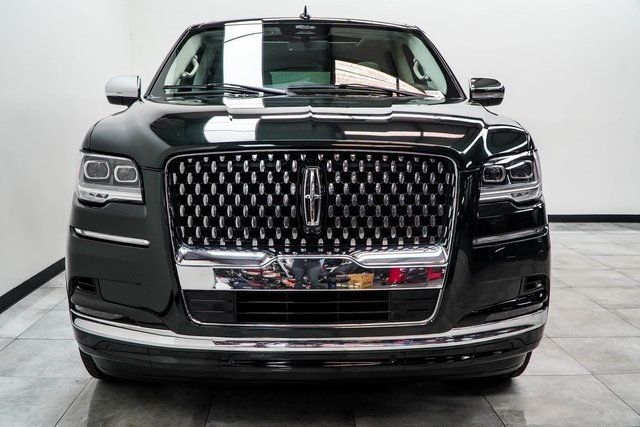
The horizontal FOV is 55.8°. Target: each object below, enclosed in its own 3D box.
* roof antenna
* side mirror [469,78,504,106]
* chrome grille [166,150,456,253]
[{"bbox_3d":[-0.101,-1.355,4.085,0.080,0.085,0.160,0,9,-3],"label":"roof antenna"},{"bbox_3d":[0.996,-0.722,3.621,0.215,0.165,0.130,0,9,-3],"label":"side mirror"},{"bbox_3d":[-0.026,-0.044,2.111,1.000,0.345,0.130,0,9,-3],"label":"chrome grille"}]

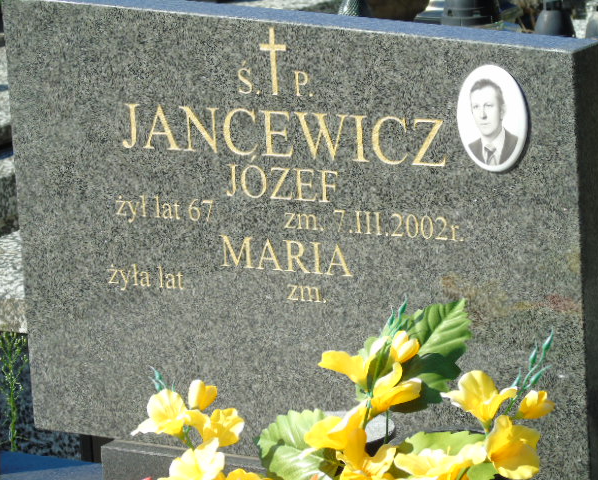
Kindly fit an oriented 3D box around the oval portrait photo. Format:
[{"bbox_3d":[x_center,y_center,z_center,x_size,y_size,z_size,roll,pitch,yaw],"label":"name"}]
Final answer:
[{"bbox_3d":[0.214,-0.135,3.320,0.089,0.120,0.008,5,14,34],"label":"oval portrait photo"}]

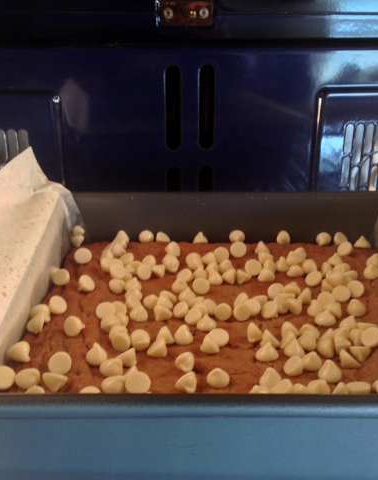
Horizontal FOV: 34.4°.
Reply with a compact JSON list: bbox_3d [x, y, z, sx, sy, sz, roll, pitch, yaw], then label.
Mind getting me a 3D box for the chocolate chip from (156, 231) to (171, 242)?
[{"bbox_3d":[-0.019,-0.001,0.440,0.008,0.011,0.011,23,21,-9],"label":"chocolate chip"}]

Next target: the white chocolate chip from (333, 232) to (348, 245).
[{"bbox_3d":[0.109,-0.001,0.439,0.008,0.011,0.011,21,22,-28],"label":"white chocolate chip"}]

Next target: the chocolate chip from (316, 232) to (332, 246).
[{"bbox_3d":[0.097,0.000,0.438,0.011,0.011,0.008,13,56,8],"label":"chocolate chip"}]

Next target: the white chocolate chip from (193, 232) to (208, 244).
[{"bbox_3d":[0.008,0.000,0.439,0.011,0.008,0.011,1,23,0],"label":"white chocolate chip"}]

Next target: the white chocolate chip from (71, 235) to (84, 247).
[{"bbox_3d":[-0.079,0.001,0.437,0.011,0.008,0.011,-9,-9,4],"label":"white chocolate chip"}]

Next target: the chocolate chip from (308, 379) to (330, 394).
[{"bbox_3d":[0.058,0.065,0.269,0.011,0.011,0.008,2,-18,-6],"label":"chocolate chip"}]

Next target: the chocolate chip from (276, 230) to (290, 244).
[{"bbox_3d":[0.067,-0.001,0.439,0.011,0.011,0.008,1,47,0],"label":"chocolate chip"}]

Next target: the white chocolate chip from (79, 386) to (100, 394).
[{"bbox_3d":[-0.043,0.067,0.262,0.011,0.011,0.008,1,-13,0],"label":"white chocolate chip"}]

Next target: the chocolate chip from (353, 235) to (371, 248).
[{"bbox_3d":[0.123,0.001,0.434,0.011,0.008,0.011,1,23,0],"label":"chocolate chip"}]

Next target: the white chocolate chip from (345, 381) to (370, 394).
[{"bbox_3d":[0.074,0.066,0.269,0.011,0.008,0.011,1,9,0],"label":"white chocolate chip"}]

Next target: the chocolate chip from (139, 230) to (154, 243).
[{"bbox_3d":[-0.030,-0.002,0.440,0.011,0.008,0.011,1,64,0],"label":"chocolate chip"}]

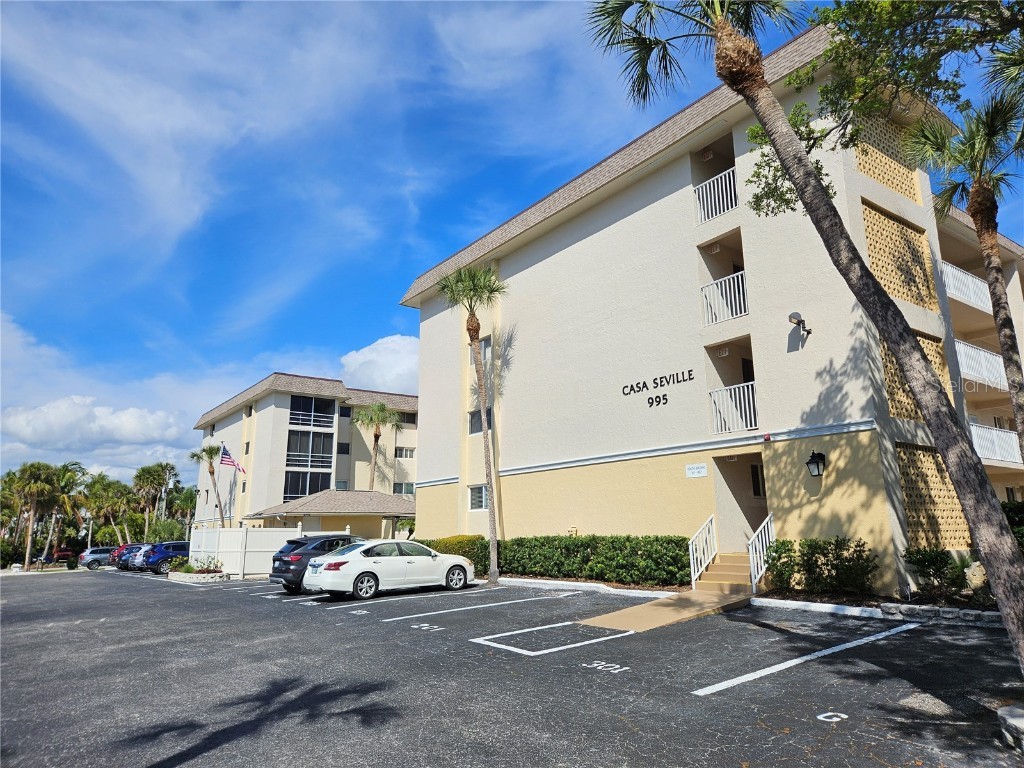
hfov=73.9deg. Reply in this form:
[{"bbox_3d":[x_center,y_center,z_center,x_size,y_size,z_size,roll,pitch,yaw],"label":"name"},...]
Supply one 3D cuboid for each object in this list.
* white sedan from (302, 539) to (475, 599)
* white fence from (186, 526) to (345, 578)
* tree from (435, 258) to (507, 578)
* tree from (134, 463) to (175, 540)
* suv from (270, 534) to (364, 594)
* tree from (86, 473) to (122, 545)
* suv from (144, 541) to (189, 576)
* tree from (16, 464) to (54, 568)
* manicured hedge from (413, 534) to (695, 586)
[{"bbox_3d":[-3.268,5.199,19.388,4.860,1.470,1.830,8,-15,-35],"label":"white sedan"},{"bbox_3d":[-11.300,7.742,31.807,5.800,2.350,4.500,8,-15,-35],"label":"white fence"},{"bbox_3d":[-1.092,1.053,20.869,2.300,9.700,2.300,-1,-12,0],"label":"tree"},{"bbox_3d":[-34.369,12.180,63.940,3.500,9.497,3.500,8,-15,-35],"label":"tree"},{"bbox_3d":[-5.031,5.557,21.143,4.590,1.680,1.880,8,-15,-35],"label":"suv"},{"bbox_3d":[-34.609,11.424,57.016,3.200,7.811,3.200,8,-15,-35],"label":"tree"},{"bbox_3d":[-18.503,9.908,39.130,4.660,1.720,1.840,8,-15,-35],"label":"suv"},{"bbox_3d":[-38.341,10.468,53.907,3.200,8.406,3.200,8,-15,-35],"label":"tree"},{"bbox_3d":[0.467,4.935,19.477,0.900,1.100,12.200,8,-15,-35],"label":"manicured hedge"}]

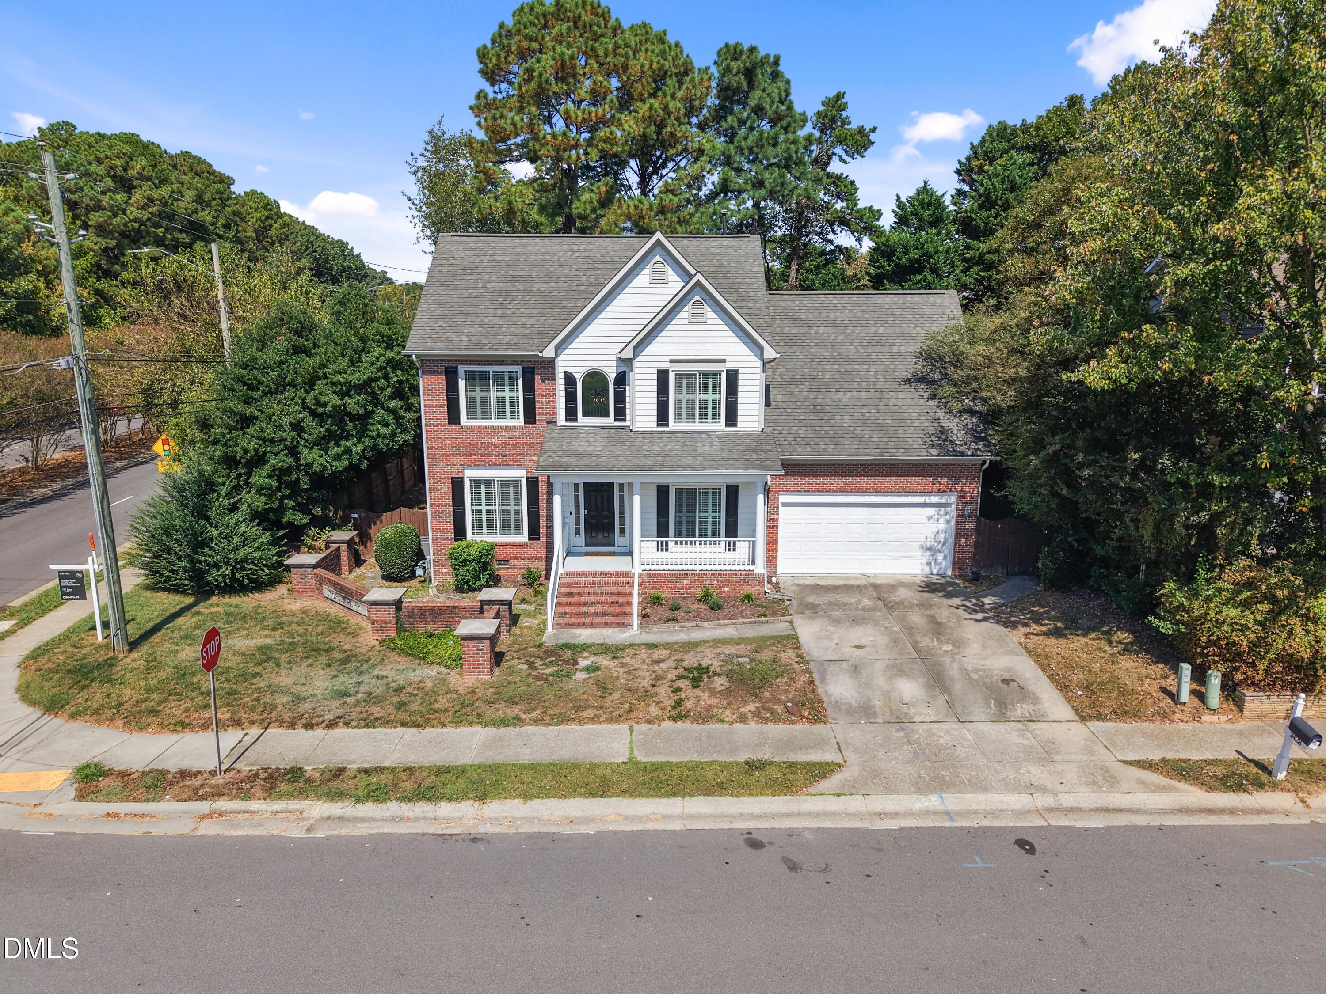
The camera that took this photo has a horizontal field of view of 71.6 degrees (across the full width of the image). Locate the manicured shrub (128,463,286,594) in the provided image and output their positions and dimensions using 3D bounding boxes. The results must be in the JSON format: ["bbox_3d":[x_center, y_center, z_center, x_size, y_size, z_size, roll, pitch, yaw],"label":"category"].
[{"bbox_3d":[-13.675,0.756,27.731,4.550,3.350,3.700,0,13,0],"label":"manicured shrub"}]

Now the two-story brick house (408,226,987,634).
[{"bbox_3d":[1.125,-2.885,28.276,16.150,10.100,11.200,0,13,0],"label":"two-story brick house"}]

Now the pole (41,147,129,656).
[{"bbox_3d":[-13.300,-1.887,21.178,0.420,11.650,0.420,0,13,0],"label":"pole"}]

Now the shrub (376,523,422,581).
[{"bbox_3d":[-7.825,1.661,27.144,1.350,1.550,1.350,0,13,0],"label":"shrub"}]

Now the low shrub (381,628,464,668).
[{"bbox_3d":[-5.700,3.476,21.842,2.500,0.400,2.000,0,13,0],"label":"low shrub"}]

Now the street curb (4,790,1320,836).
[{"bbox_3d":[0.000,5.322,15.623,21.900,0.200,0.850,0,13,0],"label":"street curb"}]

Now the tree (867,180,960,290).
[{"bbox_3d":[11.600,-8.095,43.288,5.000,12.900,5.000,0,13,0],"label":"tree"}]

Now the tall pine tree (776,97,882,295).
[{"bbox_3d":[7.925,-10.543,44.776,5.150,17.000,5.200,0,13,0],"label":"tall pine tree"}]

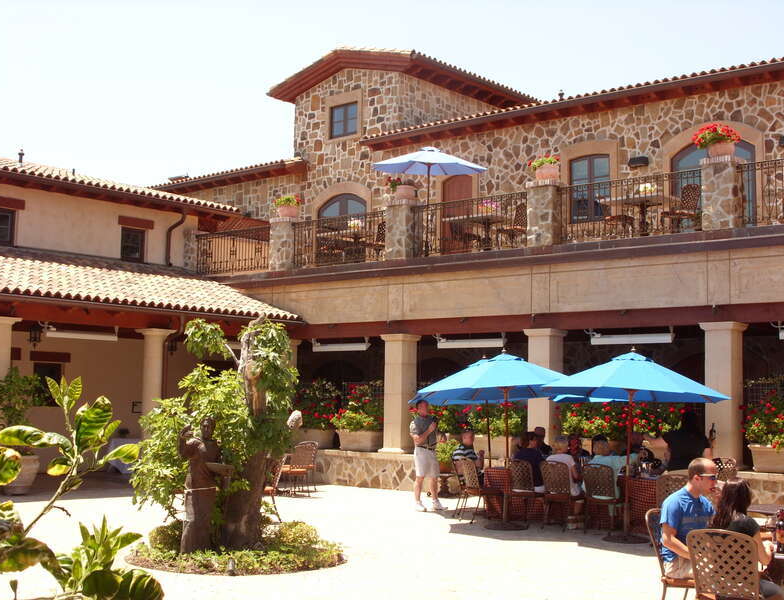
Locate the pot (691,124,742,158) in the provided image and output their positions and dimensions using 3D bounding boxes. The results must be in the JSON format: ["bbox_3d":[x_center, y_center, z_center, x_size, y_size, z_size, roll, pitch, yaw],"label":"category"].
[{"bbox_3d":[5.243,-2.553,21.010,0.740,0.600,0.680,1,-5,0],"label":"pot"}]

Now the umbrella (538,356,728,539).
[{"bbox_3d":[3.198,1.858,16.951,2.500,2.490,2.500,1,-5,0],"label":"umbrella"}]

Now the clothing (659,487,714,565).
[{"bbox_3d":[2.066,1.586,9.050,0.310,0.550,0.450,-2,-6,30],"label":"clothing"}]

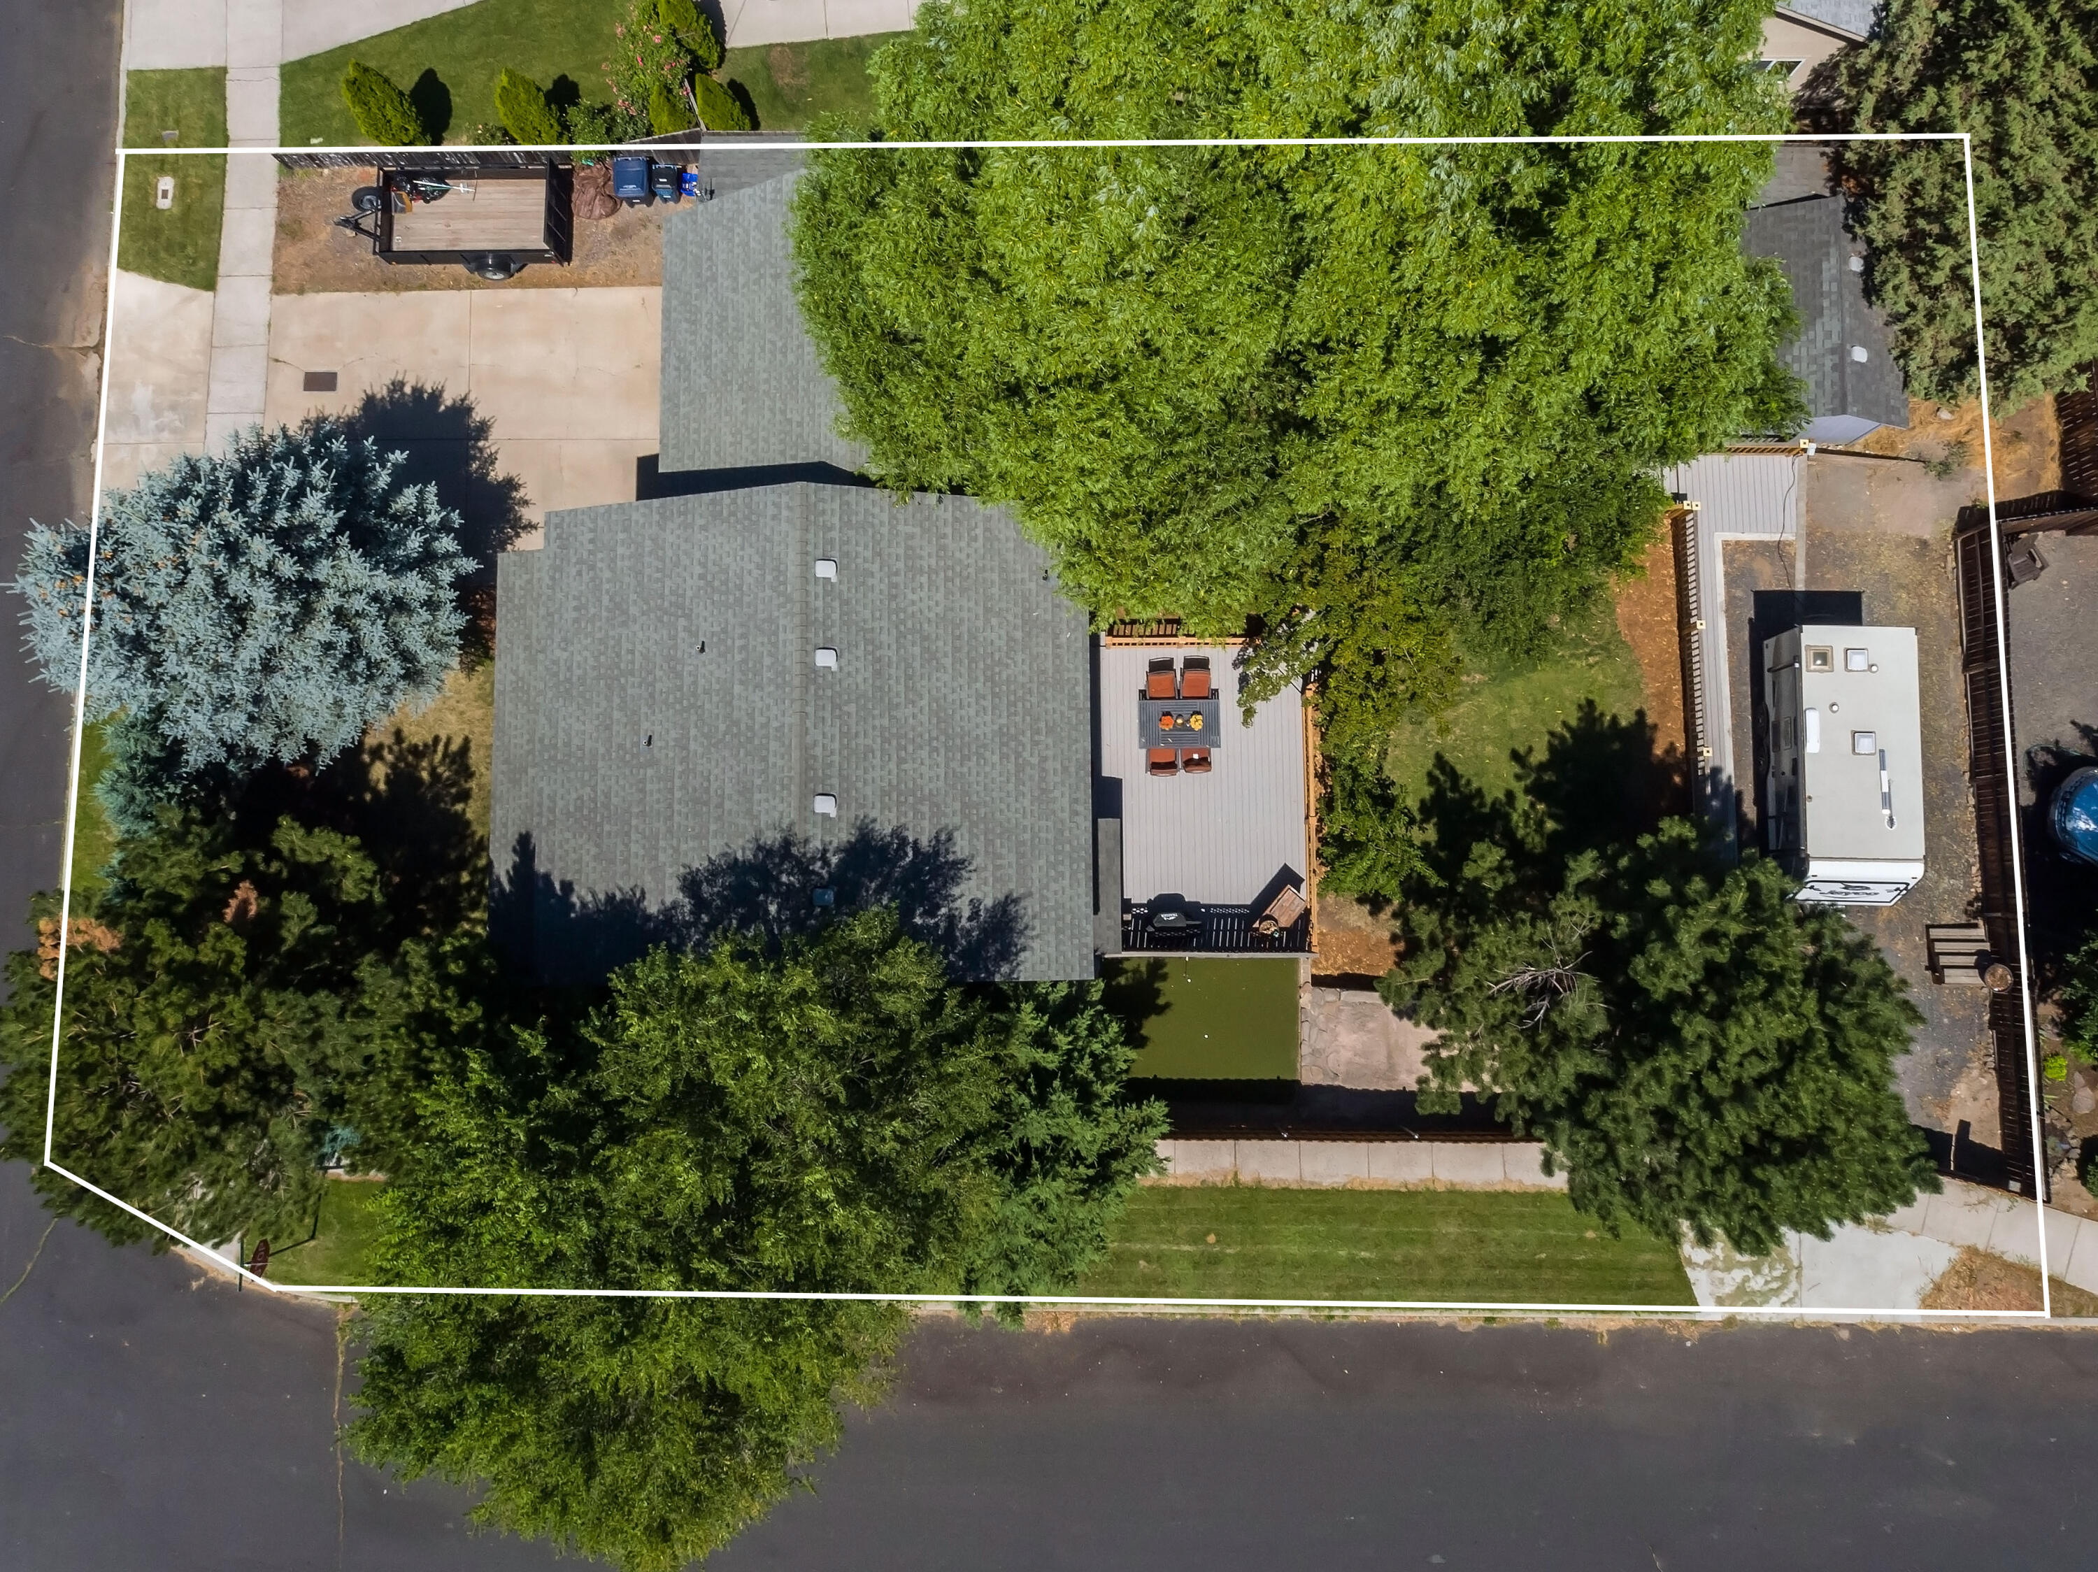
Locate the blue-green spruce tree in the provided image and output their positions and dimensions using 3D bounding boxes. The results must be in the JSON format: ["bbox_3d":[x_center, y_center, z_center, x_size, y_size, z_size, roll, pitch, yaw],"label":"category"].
[{"bbox_3d":[-15.427,-3.575,27.231,8.200,9.500,8.200,0,86,2],"label":"blue-green spruce tree"}]

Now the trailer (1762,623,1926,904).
[{"bbox_3d":[15.853,-0.190,29.448,2.300,2.750,5.800,1,86,2],"label":"trailer"}]

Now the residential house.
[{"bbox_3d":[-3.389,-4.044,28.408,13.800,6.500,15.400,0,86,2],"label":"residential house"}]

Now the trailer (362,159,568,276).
[{"bbox_3d":[-12.928,-12.479,31.705,4.850,1.650,2.350,0,86,2],"label":"trailer"}]

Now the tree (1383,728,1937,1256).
[{"bbox_3d":[10.379,4.216,25.423,7.700,10.500,7.700,0,86,2],"label":"tree"}]

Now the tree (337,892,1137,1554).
[{"bbox_3d":[-5.110,7.285,25.424,12.200,11.000,10.600,0,86,2],"label":"tree"}]

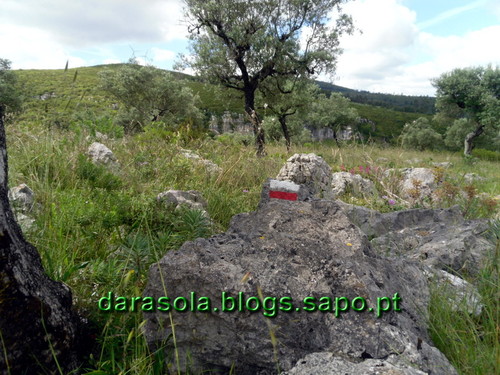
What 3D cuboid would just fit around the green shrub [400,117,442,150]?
[{"bbox_3d":[8.906,-2.804,21.000,2.150,1.750,2.000,0,8,0],"label":"green shrub"}]

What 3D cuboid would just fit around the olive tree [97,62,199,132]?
[{"bbox_3d":[-4.349,-3.895,17.500,4.300,3.200,4.000,0,8,0],"label":"olive tree"}]

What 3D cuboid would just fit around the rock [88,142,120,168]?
[{"bbox_3d":[-3.283,-0.701,9.000,0.700,0.570,0.600,0,8,0],"label":"rock"}]

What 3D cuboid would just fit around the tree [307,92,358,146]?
[{"bbox_3d":[4.488,-3.645,22.000,2.800,3.000,2.700,0,8,0],"label":"tree"}]

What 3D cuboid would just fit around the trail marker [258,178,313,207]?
[{"bbox_3d":[0.202,0.028,2.300,0.280,0.150,0.120,1,8,5],"label":"trail marker"}]

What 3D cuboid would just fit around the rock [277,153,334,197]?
[{"bbox_3d":[0.606,-0.122,4.500,0.610,0.520,0.520,0,8,0],"label":"rock"}]

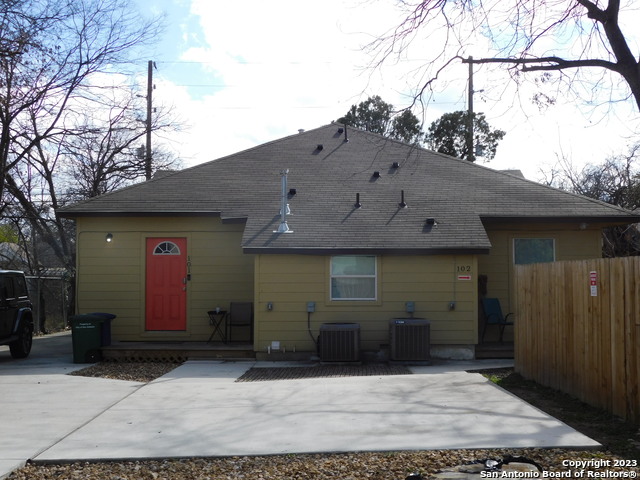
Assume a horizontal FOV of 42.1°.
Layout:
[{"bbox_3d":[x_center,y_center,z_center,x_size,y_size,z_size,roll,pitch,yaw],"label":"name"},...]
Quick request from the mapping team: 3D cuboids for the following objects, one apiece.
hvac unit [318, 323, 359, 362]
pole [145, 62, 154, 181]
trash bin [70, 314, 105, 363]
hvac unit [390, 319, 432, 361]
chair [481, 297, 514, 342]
[{"bbox_3d":[0.372,1.879,15.338,0.720,0.680,0.720,0,-3,0],"label":"hvac unit"},{"bbox_3d":[-7.400,-2.238,36.147,0.300,11.100,0.300,0,-3,0],"label":"pole"},{"bbox_3d":[-4.420,1.878,15.929,0.670,0.930,0.580,1,-3,-11],"label":"trash bin"},{"bbox_3d":[1.660,1.827,15.341,0.700,0.745,0.700,0,-3,0],"label":"hvac unit"},{"bbox_3d":[3.810,1.704,17.439,0.650,0.920,0.580,-2,-3,38],"label":"chair"}]

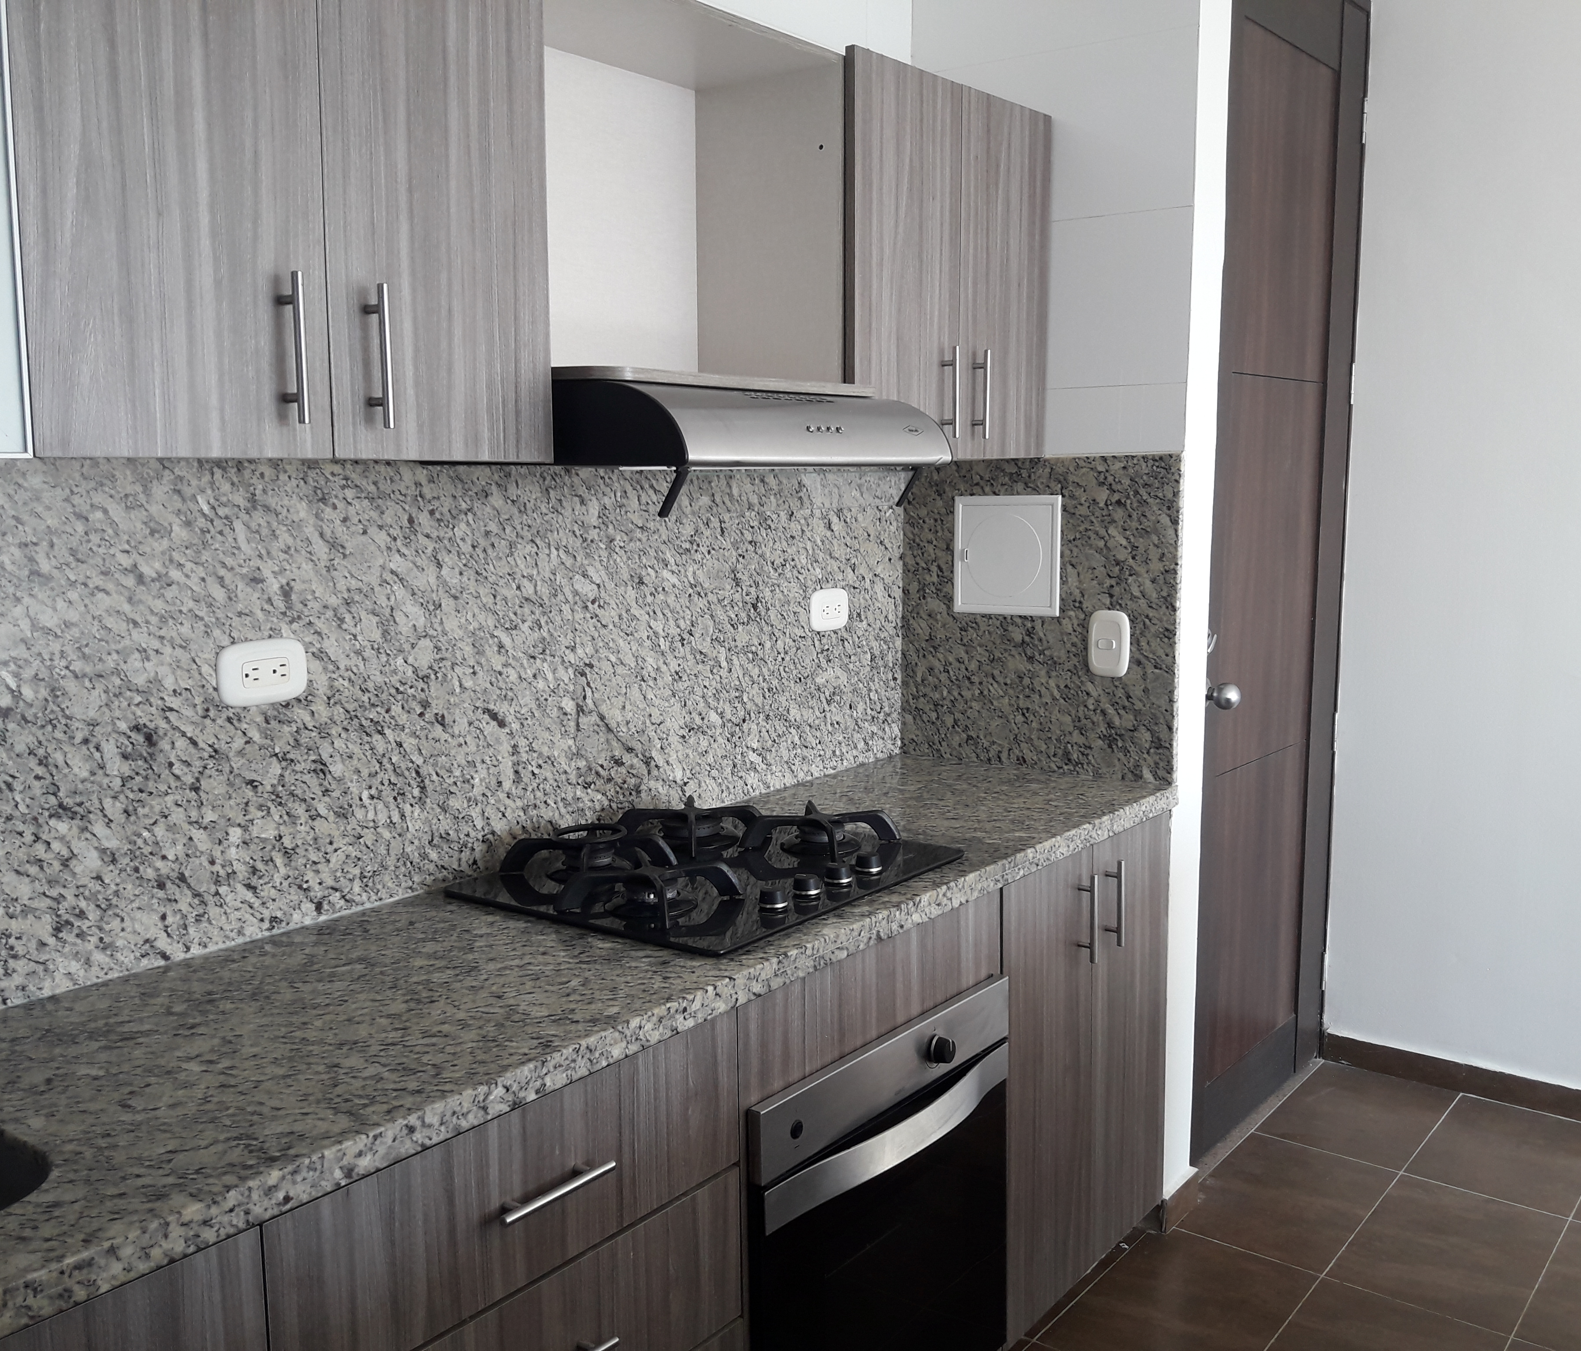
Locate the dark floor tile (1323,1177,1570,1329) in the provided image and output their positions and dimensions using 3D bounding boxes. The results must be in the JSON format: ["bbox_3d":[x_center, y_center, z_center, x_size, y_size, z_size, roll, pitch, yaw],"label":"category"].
[{"bbox_3d":[1.256,1.092,2.769,0.321,0.012,0.505,6,10,37],"label":"dark floor tile"}]

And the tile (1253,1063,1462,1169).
[{"bbox_3d":[1.310,1.012,3.355,0.319,0.012,0.495,6,10,37],"label":"tile"}]

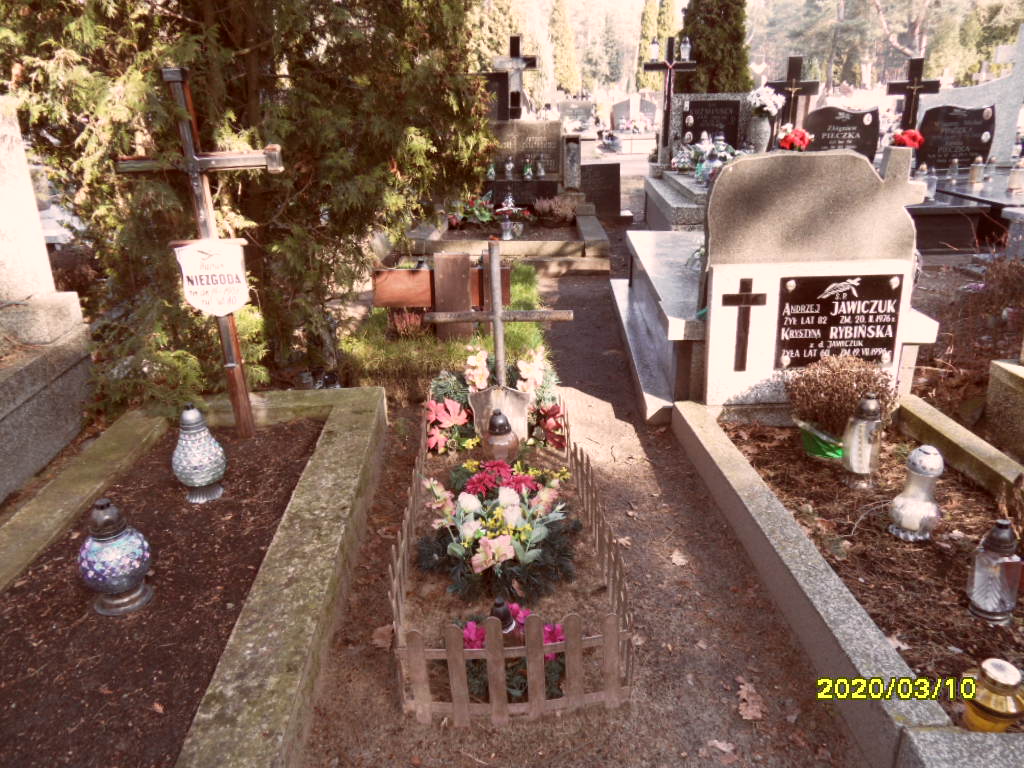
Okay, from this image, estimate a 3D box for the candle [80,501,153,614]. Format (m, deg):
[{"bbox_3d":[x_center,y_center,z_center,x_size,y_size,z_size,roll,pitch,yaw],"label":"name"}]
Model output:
[{"bbox_3d":[-0.982,0.412,1.745,0.180,0.295,0.180,-1,22,-2],"label":"candle"}]

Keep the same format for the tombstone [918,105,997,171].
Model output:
[{"bbox_3d":[4.792,-2.666,7.680,0.750,0.650,0.100,-1,23,3],"label":"tombstone"}]

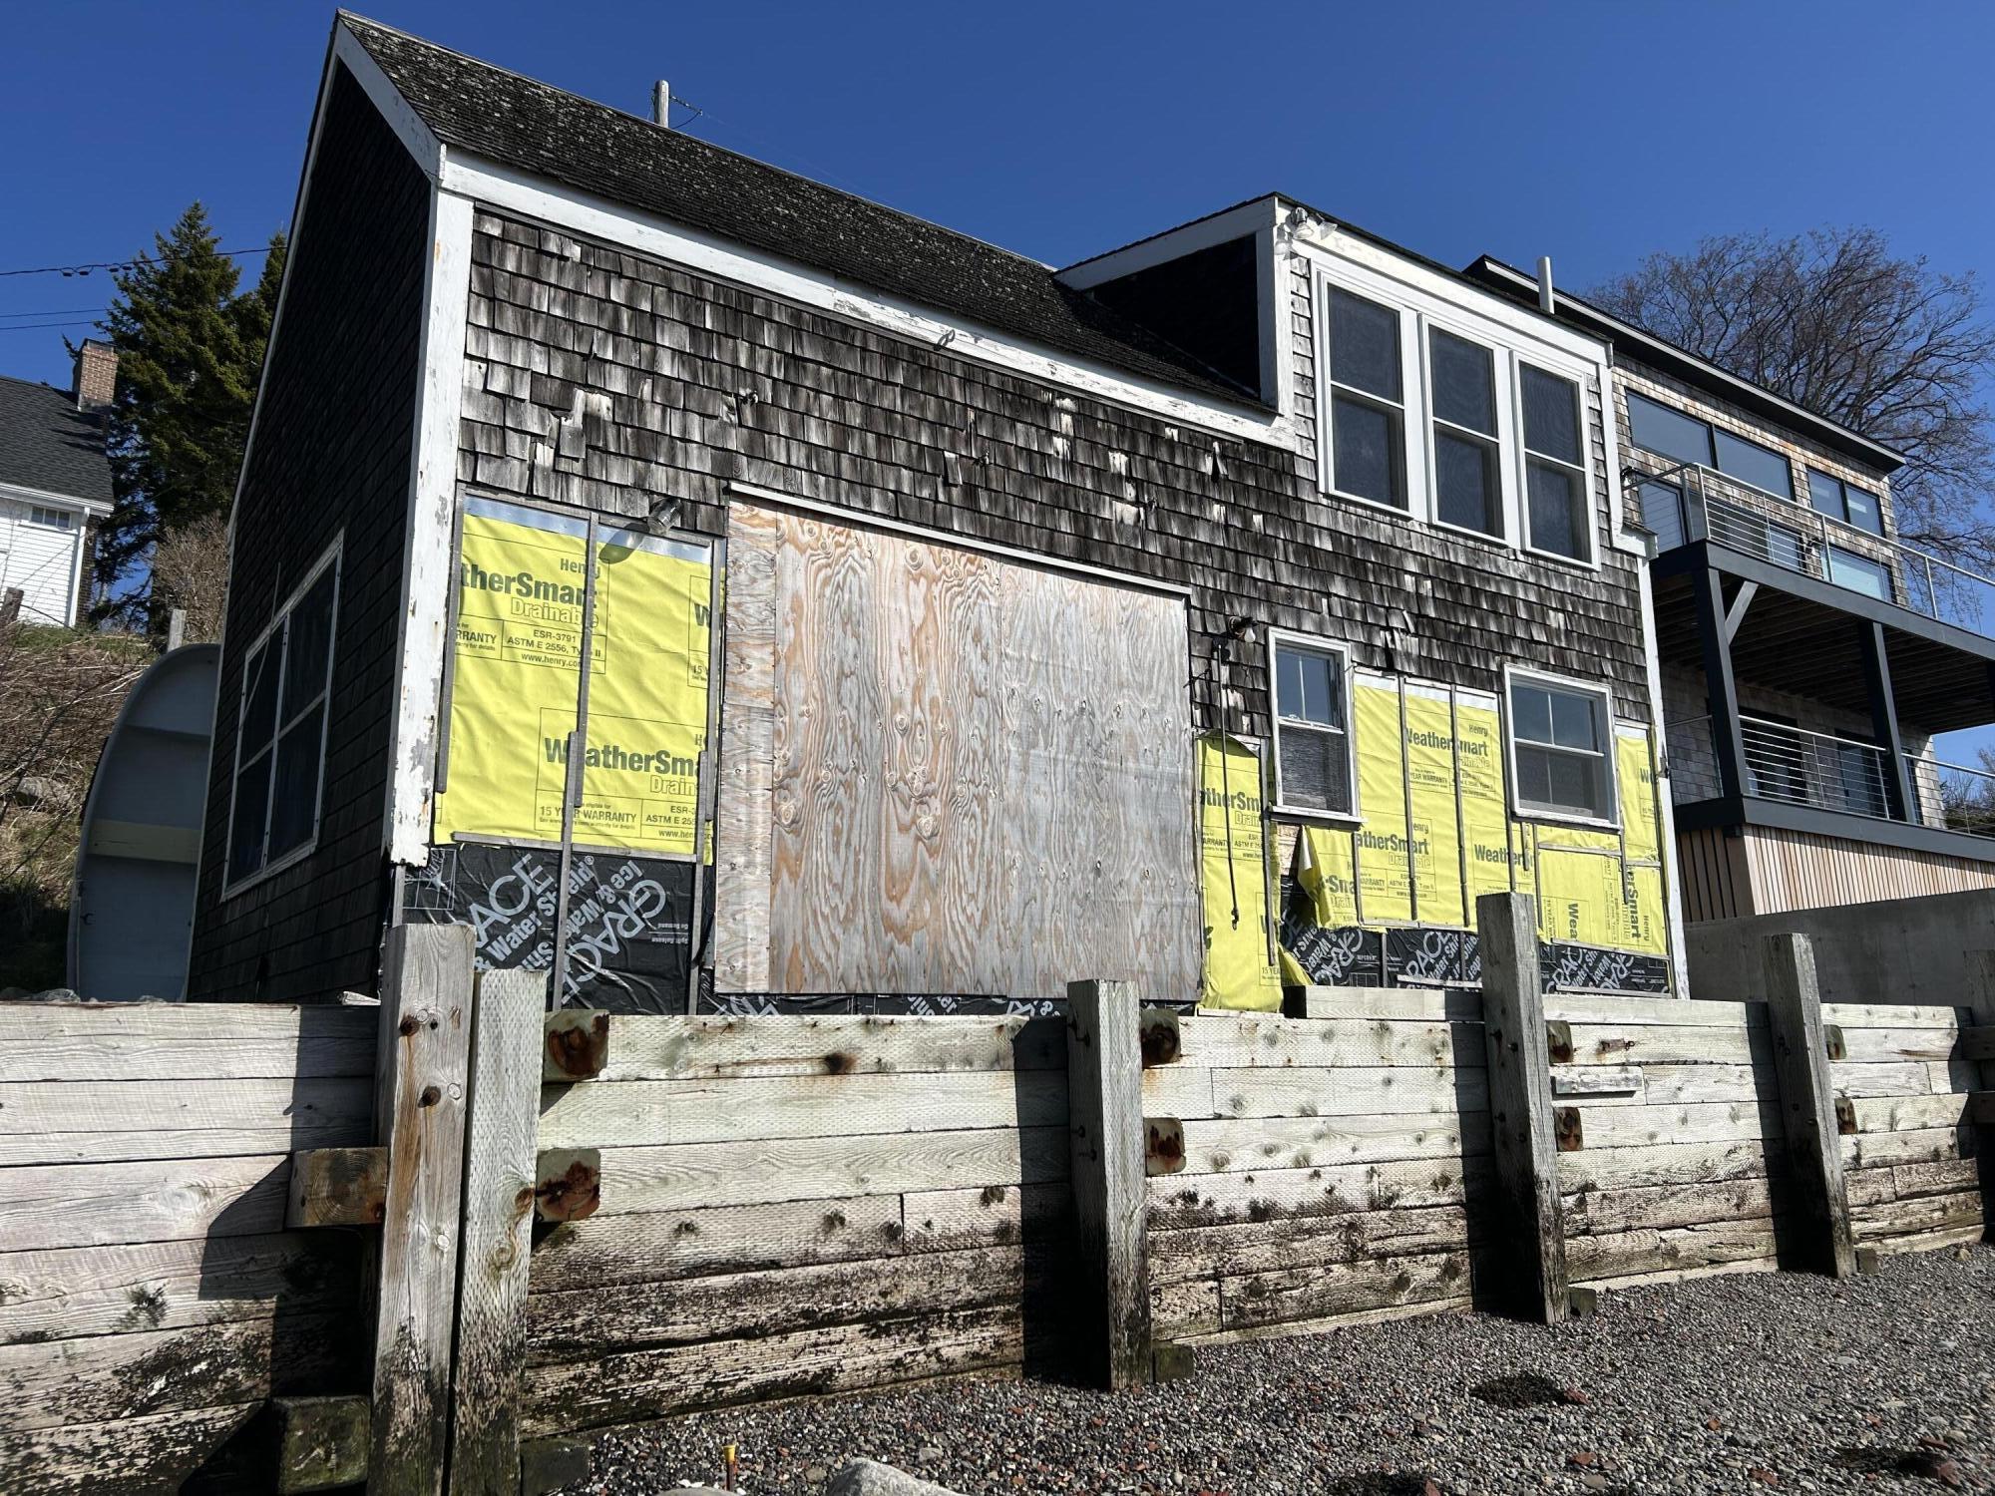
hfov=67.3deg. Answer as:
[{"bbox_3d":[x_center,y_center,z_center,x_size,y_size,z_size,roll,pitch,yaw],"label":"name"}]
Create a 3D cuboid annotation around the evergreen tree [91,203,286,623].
[{"bbox_3d":[-17.148,-7.223,31.976,4.200,9.711,4.200,7,-13,-29],"label":"evergreen tree"}]

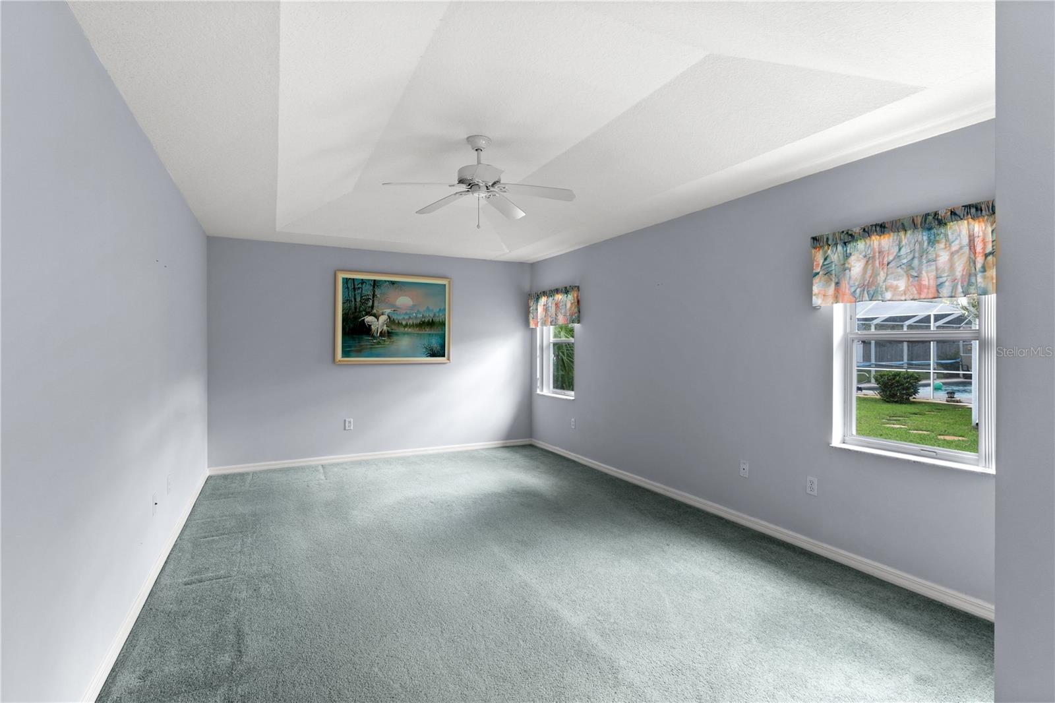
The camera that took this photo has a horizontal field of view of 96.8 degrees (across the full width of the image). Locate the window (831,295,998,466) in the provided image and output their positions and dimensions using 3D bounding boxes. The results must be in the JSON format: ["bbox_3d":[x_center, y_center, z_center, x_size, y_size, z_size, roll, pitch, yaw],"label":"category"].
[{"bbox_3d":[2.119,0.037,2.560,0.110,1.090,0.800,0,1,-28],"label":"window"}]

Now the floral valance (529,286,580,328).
[{"bbox_3d":[0.311,-0.528,5.719,0.090,0.440,1.050,0,1,-28],"label":"floral valance"}]

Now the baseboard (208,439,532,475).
[{"bbox_3d":[-1.600,1.211,5.544,3.645,0.078,0.018,0,1,-25],"label":"baseboard"}]

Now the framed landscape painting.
[{"bbox_3d":[-1.552,-0.380,5.532,1.330,1.050,0.040,0,1,-25],"label":"framed landscape painting"}]

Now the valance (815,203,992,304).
[{"bbox_3d":[2.043,-0.490,2.484,0.090,0.445,1.010,0,1,-28],"label":"valance"}]

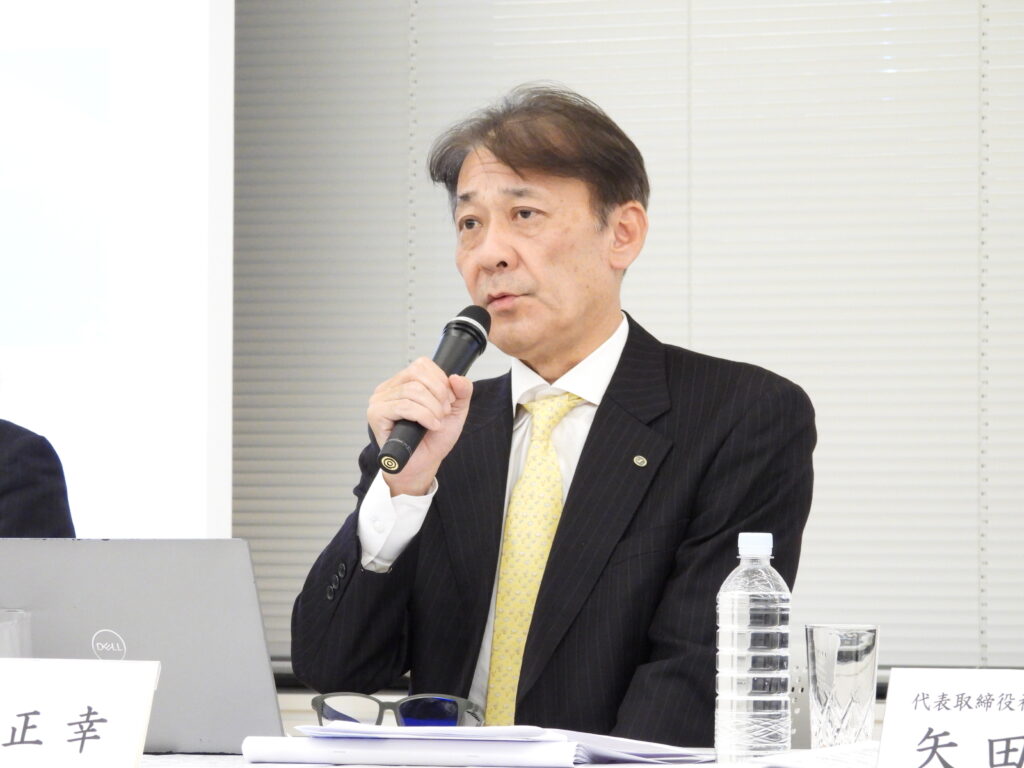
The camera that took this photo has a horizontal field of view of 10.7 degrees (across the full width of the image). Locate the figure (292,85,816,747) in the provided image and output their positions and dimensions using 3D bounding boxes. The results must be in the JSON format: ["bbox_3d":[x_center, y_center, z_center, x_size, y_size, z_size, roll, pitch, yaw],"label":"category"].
[{"bbox_3d":[0.015,0.365,5.090,0.540,1.300,0.720,0,1,23],"label":"figure"}]

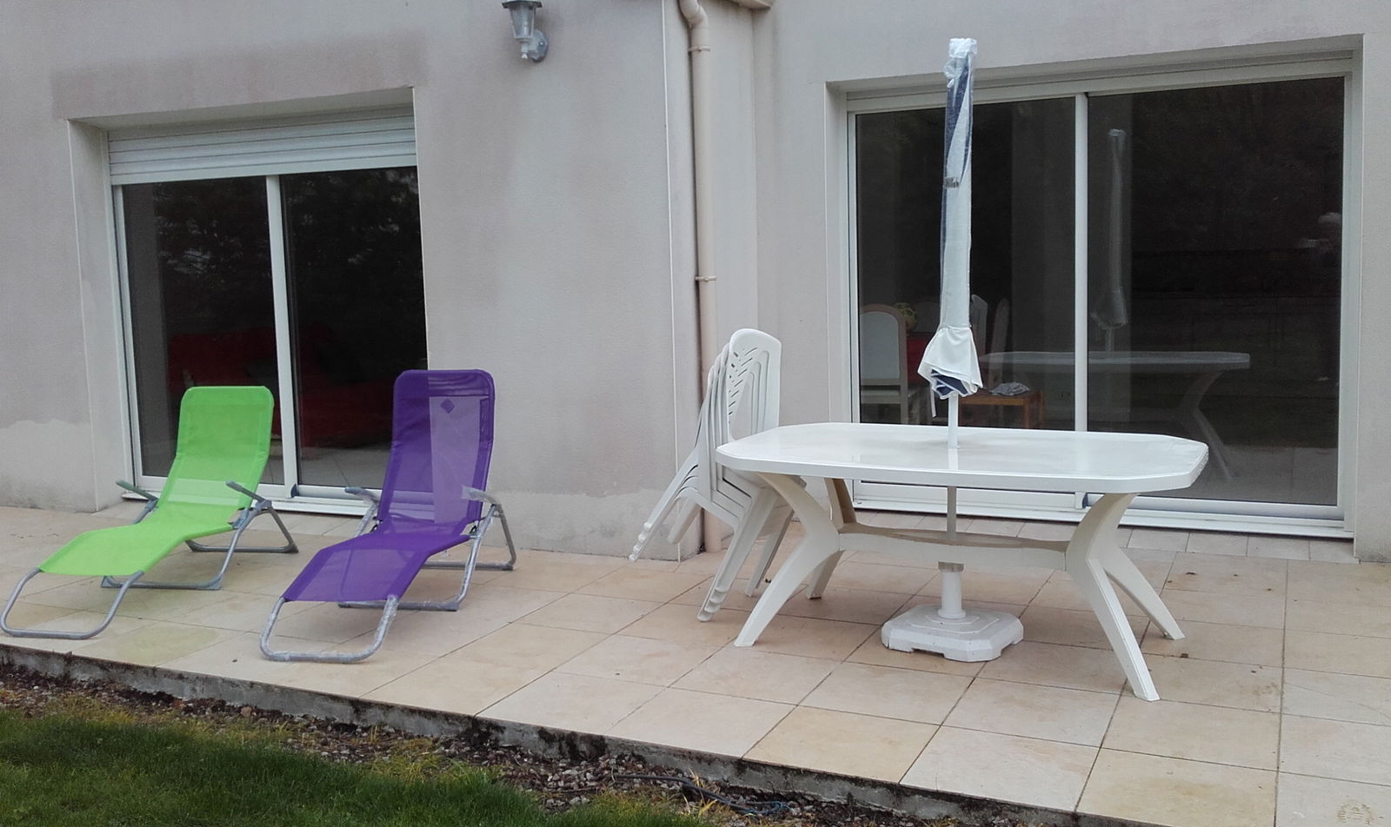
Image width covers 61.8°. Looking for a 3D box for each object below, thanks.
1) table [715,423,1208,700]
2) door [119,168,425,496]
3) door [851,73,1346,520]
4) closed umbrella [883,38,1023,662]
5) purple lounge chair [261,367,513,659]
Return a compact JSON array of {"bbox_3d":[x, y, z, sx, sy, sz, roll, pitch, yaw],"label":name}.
[{"bbox_3d":[0.953,0.470,4.230,1.640,0.725,0.940,1,7,28],"label":"table"},{"bbox_3d":[-2.450,-0.485,6.780,2.400,1.980,0.130,1,7,25],"label":"door"},{"bbox_3d":[1.980,-0.555,6.030,2.420,2.140,0.130,1,7,25],"label":"door"},{"bbox_3d":[0.914,-0.227,4.132,0.450,2.130,0.450,1,7,28],"label":"closed umbrella"},{"bbox_3d":[-1.240,0.358,4.903,0.590,0.950,1.480,-1,7,12],"label":"purple lounge chair"}]

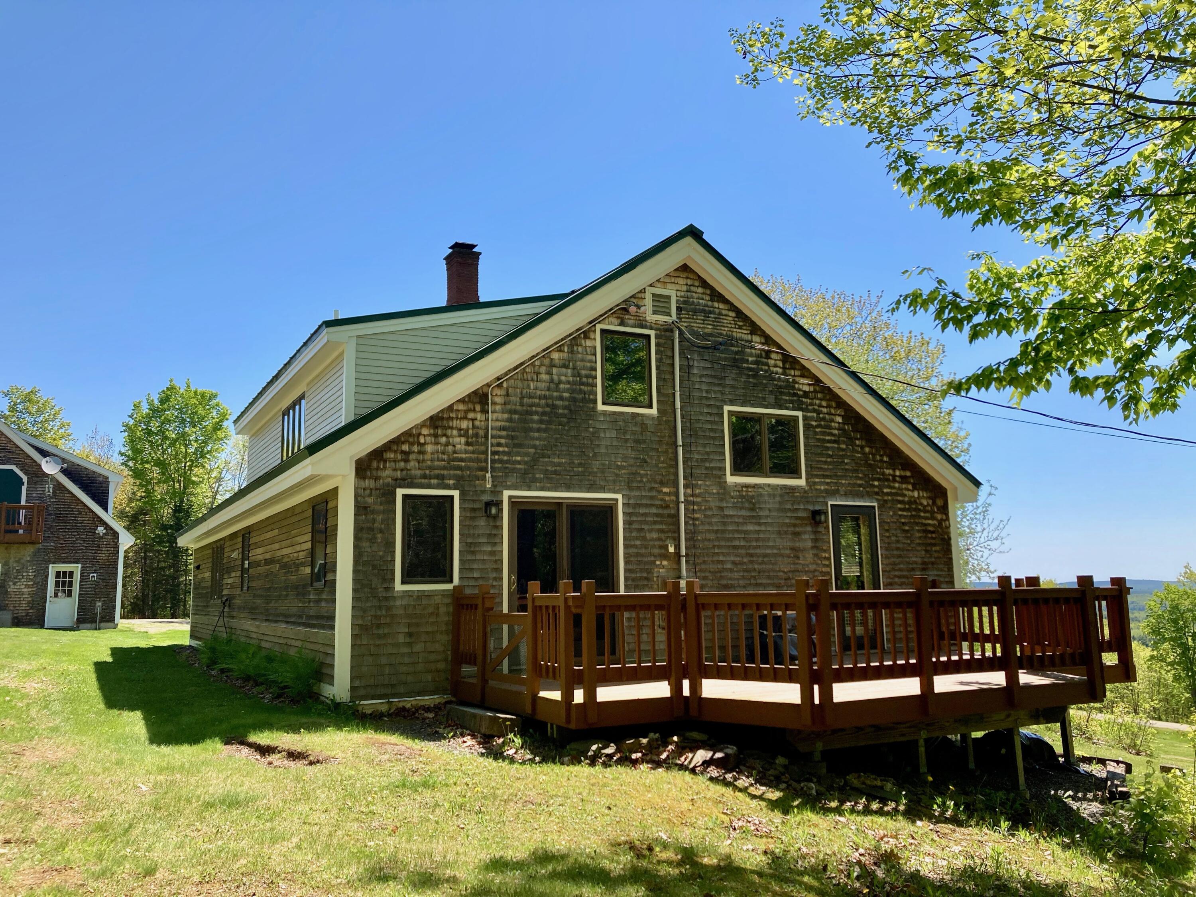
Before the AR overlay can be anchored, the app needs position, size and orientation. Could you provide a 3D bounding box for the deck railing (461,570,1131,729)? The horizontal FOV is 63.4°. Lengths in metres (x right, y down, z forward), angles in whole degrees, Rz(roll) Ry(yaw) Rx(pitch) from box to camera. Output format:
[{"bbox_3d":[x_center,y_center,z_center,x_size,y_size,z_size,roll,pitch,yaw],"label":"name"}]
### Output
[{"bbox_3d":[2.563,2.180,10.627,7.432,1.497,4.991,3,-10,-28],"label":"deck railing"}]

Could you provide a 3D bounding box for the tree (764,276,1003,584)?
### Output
[{"bbox_3d":[6.755,0.432,25.731,8.000,11.062,8.000,3,-10,-28],"label":"tree"}]

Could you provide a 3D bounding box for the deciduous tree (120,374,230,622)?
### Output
[{"bbox_3d":[-20.083,2.327,46.186,6.000,11.550,6.000,3,-10,-28],"label":"deciduous tree"}]

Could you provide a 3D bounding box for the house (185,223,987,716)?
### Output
[{"bbox_3d":[-2.246,0.825,20.000,10.514,6.836,15.754,3,-10,-28],"label":"house"}]

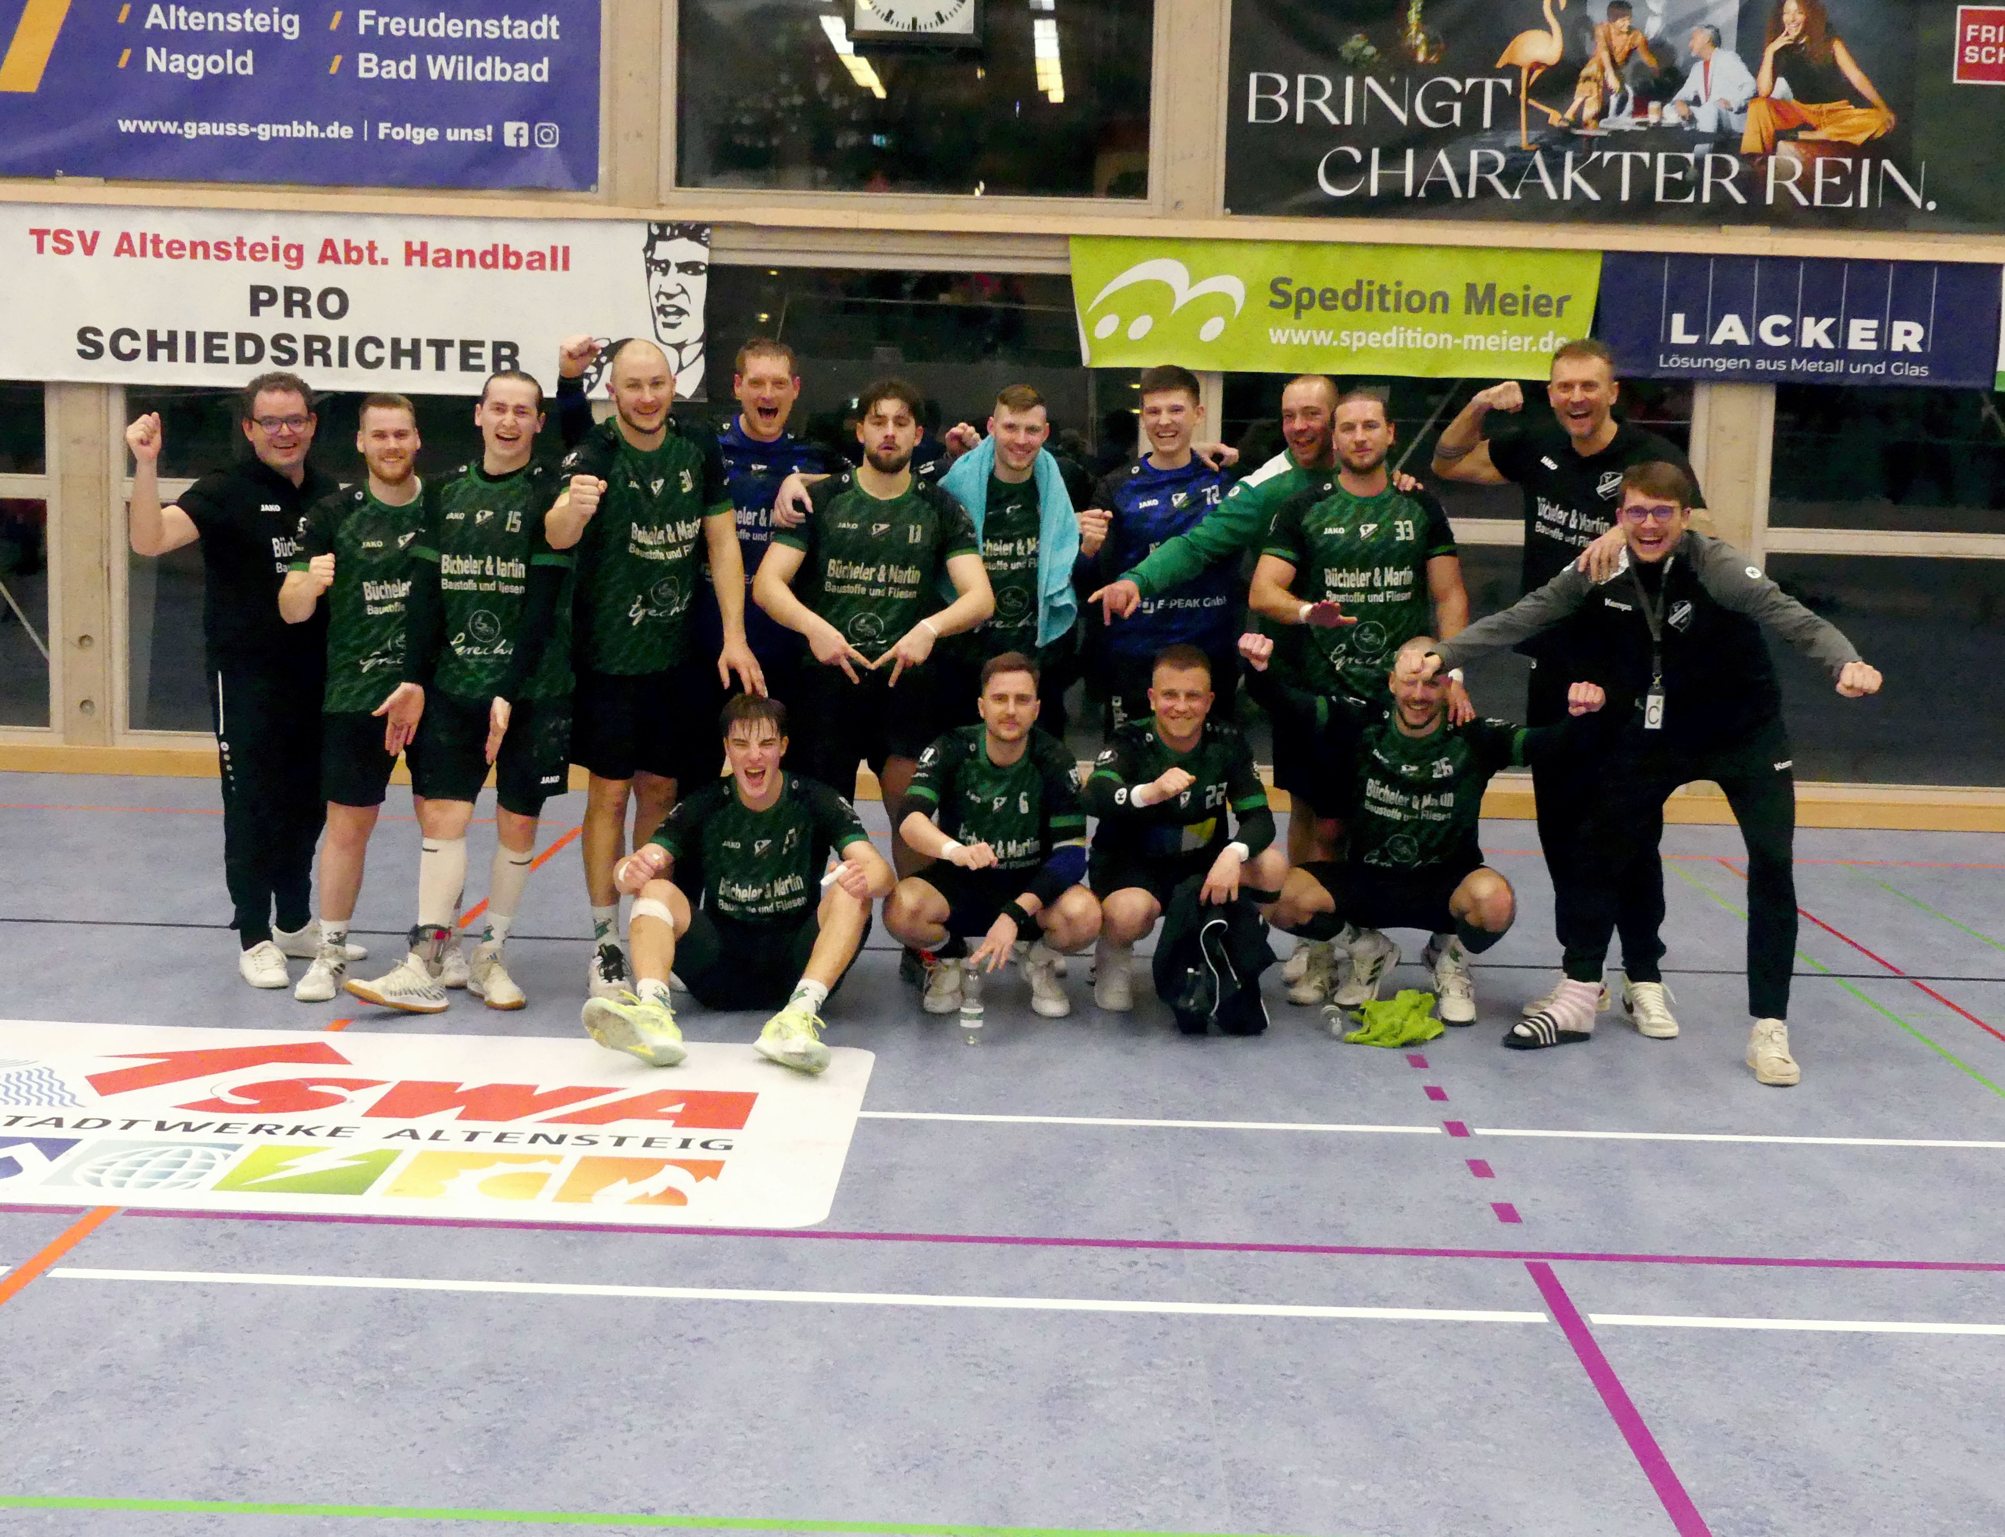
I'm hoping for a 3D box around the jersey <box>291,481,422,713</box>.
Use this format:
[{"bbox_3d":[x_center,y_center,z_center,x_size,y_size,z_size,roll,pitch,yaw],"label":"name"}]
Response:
[{"bbox_3d":[-1.817,-0.507,7.233,0.510,0.670,0.290,-1,8,-18],"label":"jersey"}]

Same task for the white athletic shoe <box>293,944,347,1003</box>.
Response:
[{"bbox_3d":[-2.010,0.603,7.384,0.110,0.120,0.300,1,7,-1],"label":"white athletic shoe"}]

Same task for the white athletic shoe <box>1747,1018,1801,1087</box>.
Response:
[{"bbox_3d":[2.095,0.765,6.776,0.108,0.125,0.300,2,8,6],"label":"white athletic shoe"}]

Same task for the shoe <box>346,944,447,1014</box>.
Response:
[{"bbox_3d":[-1.735,0.605,7.141,0.310,0.130,0.110,13,3,-20],"label":"shoe"}]

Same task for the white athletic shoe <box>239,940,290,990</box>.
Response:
[{"bbox_3d":[-2.213,0.575,7.443,0.105,0.110,0.290,-2,8,-26],"label":"white athletic shoe"}]

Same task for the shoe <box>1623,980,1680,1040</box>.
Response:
[{"bbox_3d":[1.893,0.694,7.275,0.108,0.125,0.300,2,7,1],"label":"shoe"}]

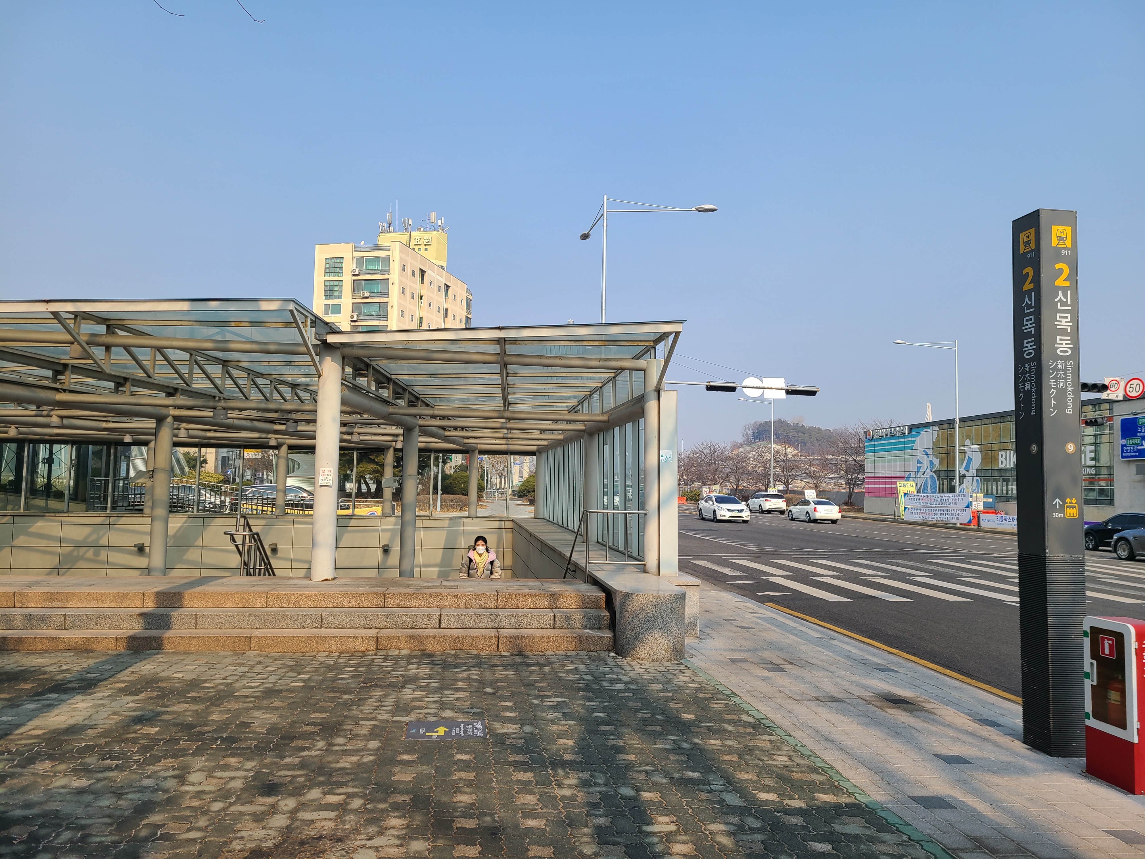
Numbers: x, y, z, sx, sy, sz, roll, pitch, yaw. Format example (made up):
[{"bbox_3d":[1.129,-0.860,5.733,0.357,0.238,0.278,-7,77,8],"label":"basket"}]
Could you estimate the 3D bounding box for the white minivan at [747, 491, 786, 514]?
[{"bbox_3d":[15.913,6.057,70.500,1.980,1.750,5.100,1,-4,-6],"label":"white minivan"}]

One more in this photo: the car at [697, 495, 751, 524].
[{"bbox_3d":[8.115,4.233,46.228,1.860,1.470,4.900,1,-4,-6],"label":"car"}]

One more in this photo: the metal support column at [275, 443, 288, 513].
[{"bbox_3d":[-8.480,1.425,25.071,0.265,2.096,0.265,1,-4,-8],"label":"metal support column"}]

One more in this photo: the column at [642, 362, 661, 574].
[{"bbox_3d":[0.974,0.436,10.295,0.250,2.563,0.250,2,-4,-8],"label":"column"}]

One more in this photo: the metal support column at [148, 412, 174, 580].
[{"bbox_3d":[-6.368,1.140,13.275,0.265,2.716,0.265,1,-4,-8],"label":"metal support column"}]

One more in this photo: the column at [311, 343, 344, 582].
[{"bbox_3d":[-2.764,0.353,9.691,0.265,2.666,0.265,1,-4,-8],"label":"column"}]

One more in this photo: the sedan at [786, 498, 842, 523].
[{"bbox_3d":[14.874,5.022,53.000,1.820,1.470,4.850,1,-4,-6],"label":"sedan"}]

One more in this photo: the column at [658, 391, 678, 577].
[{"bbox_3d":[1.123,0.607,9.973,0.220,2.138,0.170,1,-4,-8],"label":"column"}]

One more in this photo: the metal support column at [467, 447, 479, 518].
[{"bbox_3d":[-2.961,1.566,25.671,0.265,2.092,0.265,1,-4,-8],"label":"metal support column"}]

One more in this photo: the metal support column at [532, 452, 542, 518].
[{"bbox_3d":[-0.975,1.594,25.470,0.270,2.049,0.270,1,-4,-8],"label":"metal support column"}]

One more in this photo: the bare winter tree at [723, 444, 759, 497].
[{"bbox_3d":[20.305,5.369,103.900,4.700,7.181,4.700,2,-4,-8],"label":"bare winter tree"}]

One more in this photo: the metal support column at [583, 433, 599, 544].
[{"bbox_3d":[0.339,1.061,15.765,0.260,2.012,0.260,2,-4,-8],"label":"metal support column"}]

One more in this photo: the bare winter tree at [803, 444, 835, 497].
[{"bbox_3d":[23.371,4.140,82.197,3.500,5.808,3.500,1,-4,-8],"label":"bare winter tree"}]

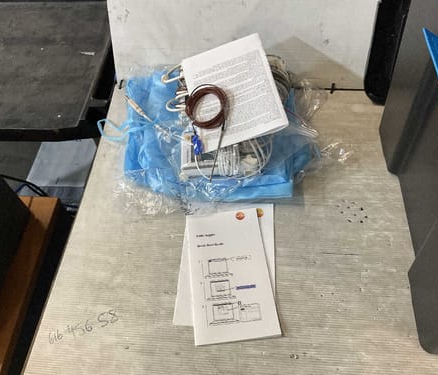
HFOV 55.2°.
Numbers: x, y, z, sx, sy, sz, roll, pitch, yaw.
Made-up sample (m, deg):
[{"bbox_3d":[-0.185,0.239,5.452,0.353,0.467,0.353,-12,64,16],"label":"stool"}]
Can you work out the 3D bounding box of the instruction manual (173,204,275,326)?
[{"bbox_3d":[0.015,0.111,0.637,0.139,0.006,0.212,2,51,4],"label":"instruction manual"}]

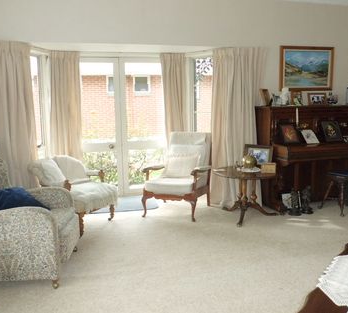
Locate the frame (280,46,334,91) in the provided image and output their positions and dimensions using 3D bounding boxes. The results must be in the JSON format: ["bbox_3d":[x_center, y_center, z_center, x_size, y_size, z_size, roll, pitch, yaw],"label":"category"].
[{"bbox_3d":[1.769,-1.154,4.493,0.823,0.556,0.039,-3,9,-15],"label":"frame"}]

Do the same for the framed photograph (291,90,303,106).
[{"bbox_3d":[1.555,-0.736,4.306,0.153,0.197,0.039,-4,-3,-21],"label":"framed photograph"}]

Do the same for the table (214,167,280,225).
[{"bbox_3d":[0.837,0.448,4.011,0.745,0.556,0.745,-1,10,0],"label":"table"}]

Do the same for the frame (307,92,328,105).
[{"bbox_3d":[1.931,-0.764,4.564,0.265,0.155,0.040,-2,10,-7],"label":"frame"}]

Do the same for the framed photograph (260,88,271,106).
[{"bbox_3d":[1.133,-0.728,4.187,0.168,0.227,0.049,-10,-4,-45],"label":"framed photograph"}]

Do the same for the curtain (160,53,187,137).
[{"bbox_3d":[0.005,-0.436,4.915,0.380,2.030,0.120,-4,10,-16],"label":"curtain"}]

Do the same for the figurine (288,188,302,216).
[{"bbox_3d":[1.478,0.544,4.114,0.155,0.314,0.150,0,10,6],"label":"figurine"}]

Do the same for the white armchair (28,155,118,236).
[{"bbox_3d":[-1.137,0.420,3.818,0.740,0.730,0.620,4,11,24],"label":"white armchair"}]

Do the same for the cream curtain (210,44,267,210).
[{"bbox_3d":[0.797,-0.345,4.250,0.761,1.959,0.168,-3,9,-15],"label":"cream curtain"}]

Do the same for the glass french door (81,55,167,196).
[{"bbox_3d":[-0.701,-0.391,4.758,1.379,1.940,0.069,-3,9,-15],"label":"glass french door"}]

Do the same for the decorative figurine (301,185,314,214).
[{"bbox_3d":[1.601,0.503,4.037,0.133,0.314,0.128,-3,9,-15],"label":"decorative figurine"}]

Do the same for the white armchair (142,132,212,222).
[{"bbox_3d":[0.068,0.203,4.150,0.670,0.936,0.788,2,9,22],"label":"white armchair"}]

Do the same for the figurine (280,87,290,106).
[{"bbox_3d":[1.393,-0.753,4.258,0.108,0.236,0.099,-3,9,-15],"label":"figurine"}]

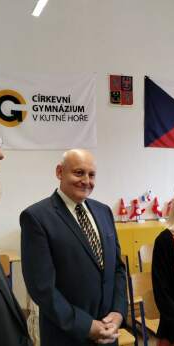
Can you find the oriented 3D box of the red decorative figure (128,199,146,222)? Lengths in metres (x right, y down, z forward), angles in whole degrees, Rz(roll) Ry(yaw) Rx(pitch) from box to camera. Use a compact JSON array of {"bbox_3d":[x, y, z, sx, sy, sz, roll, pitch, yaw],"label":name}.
[{"bbox_3d":[0.674,0.500,4.970,0.200,0.320,0.140,-1,3,-18],"label":"red decorative figure"}]

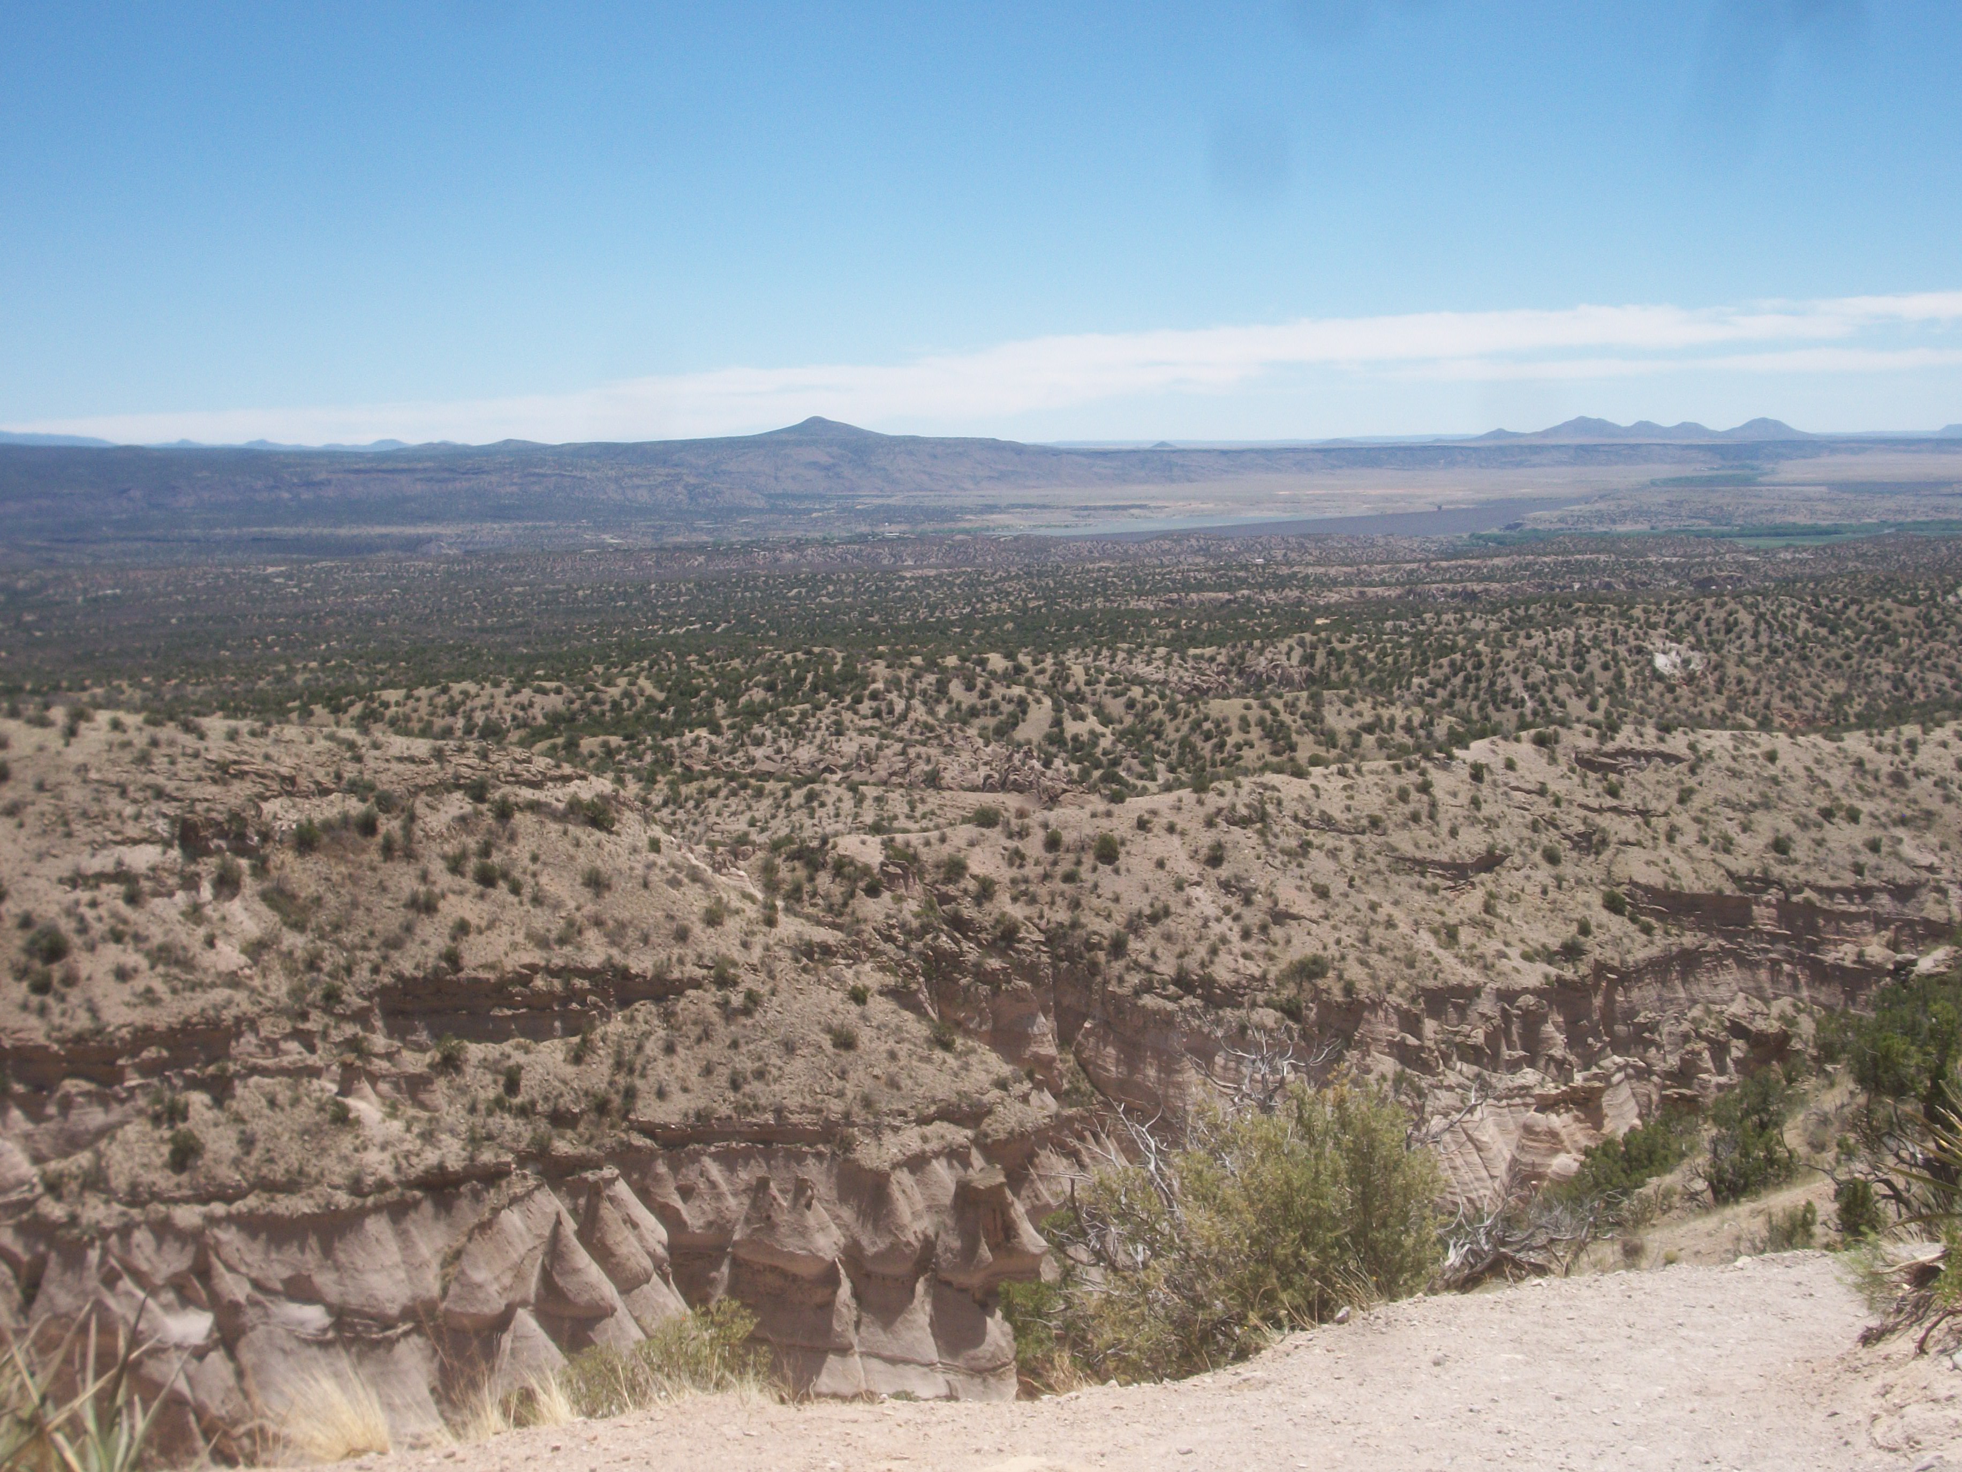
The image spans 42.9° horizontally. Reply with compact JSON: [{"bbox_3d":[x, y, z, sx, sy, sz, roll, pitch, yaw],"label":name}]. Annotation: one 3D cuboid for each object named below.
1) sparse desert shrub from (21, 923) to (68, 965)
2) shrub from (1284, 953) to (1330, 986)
[{"bbox_3d":[-45.780,10.160,122.000,2.200,1.900,2.100,0,7,0],"label":"sparse desert shrub"},{"bbox_3d":[18.890,13.590,145.000,2.700,1.800,2.400,0,7,0],"label":"shrub"}]

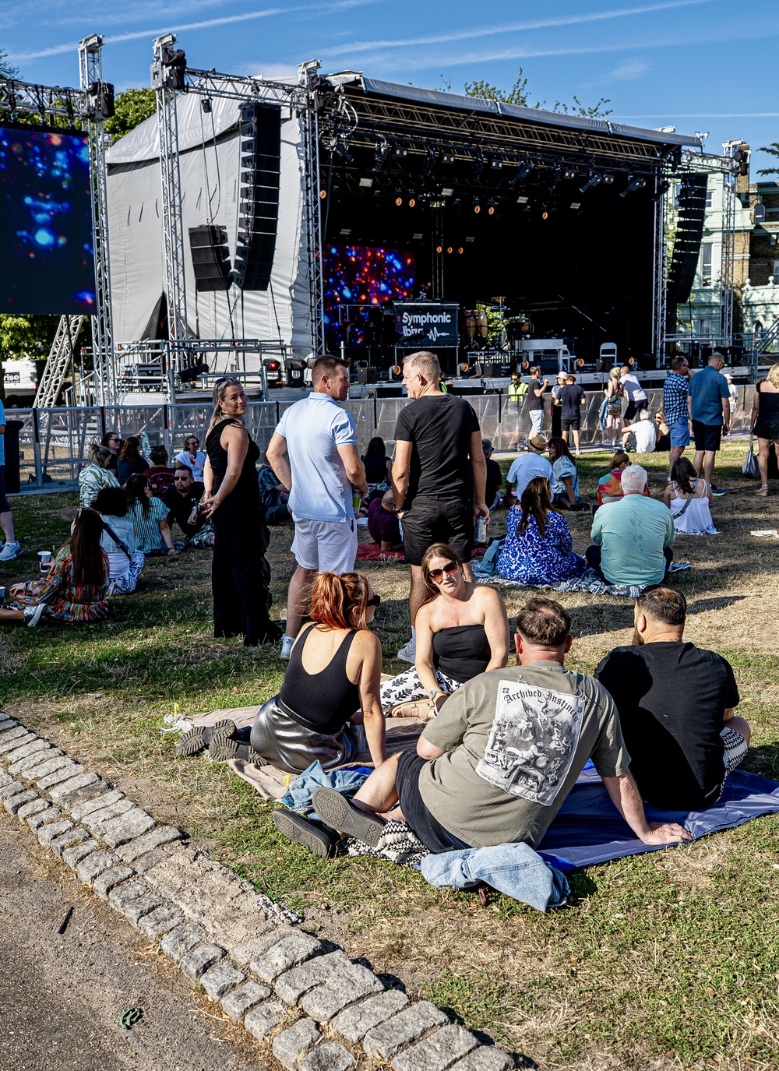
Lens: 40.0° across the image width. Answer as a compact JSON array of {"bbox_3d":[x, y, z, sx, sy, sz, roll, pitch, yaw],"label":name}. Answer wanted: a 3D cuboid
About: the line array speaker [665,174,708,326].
[{"bbox_3d":[9.050,-8.887,32.238,0.800,3.862,1.150,-8,11,-39],"label":"line array speaker"}]

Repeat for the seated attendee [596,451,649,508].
[{"bbox_3d":[2.574,-0.585,11.955,0.600,0.820,0.750,0,9,6],"label":"seated attendee"}]

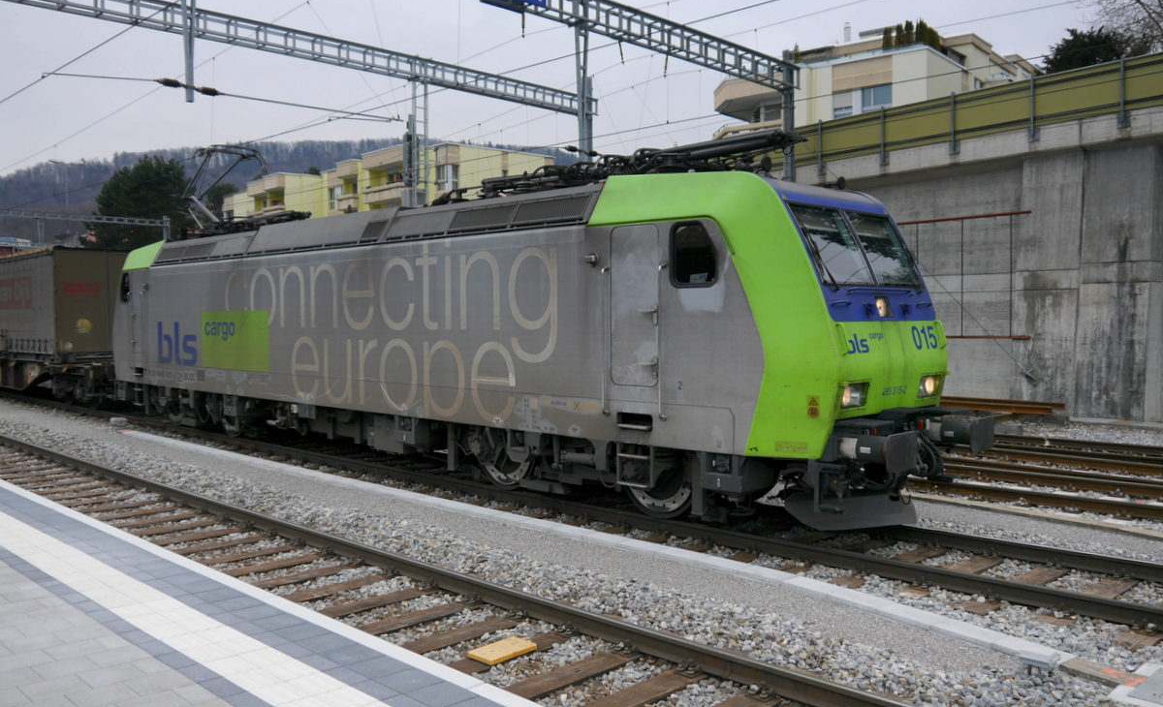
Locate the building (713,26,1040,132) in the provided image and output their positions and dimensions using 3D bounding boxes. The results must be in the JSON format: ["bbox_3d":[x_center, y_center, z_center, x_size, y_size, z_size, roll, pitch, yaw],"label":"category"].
[{"bbox_3d":[18.896,-12.387,57.821,16.000,14.000,18.000,2,3,39],"label":"building"}]

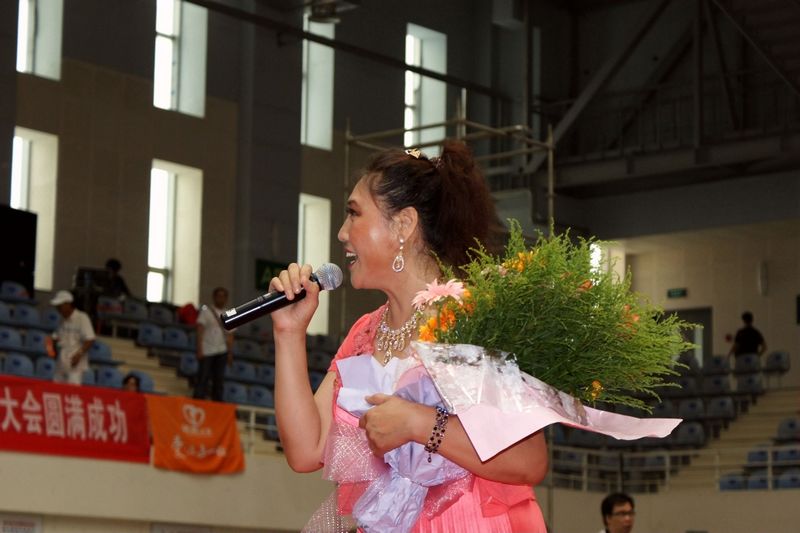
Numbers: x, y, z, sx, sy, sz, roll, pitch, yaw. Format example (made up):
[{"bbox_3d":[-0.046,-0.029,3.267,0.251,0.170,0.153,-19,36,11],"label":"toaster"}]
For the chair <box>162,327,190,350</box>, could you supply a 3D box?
[{"bbox_3d":[-2.899,0.948,30.792,0.380,0.340,0.420,-6,-11,38],"label":"chair"}]

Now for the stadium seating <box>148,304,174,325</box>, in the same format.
[{"bbox_3d":[-3.186,0.685,31.511,0.400,0.340,0.440,-6,-11,38],"label":"stadium seating"}]

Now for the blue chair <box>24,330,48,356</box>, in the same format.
[{"bbox_3d":[-4.491,0.973,29.100,0.420,0.360,0.430,-7,-13,41],"label":"blue chair"}]

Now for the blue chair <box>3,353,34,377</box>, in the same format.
[{"bbox_3d":[-4.236,1.139,26.208,0.400,0.340,0.440,-6,-11,38],"label":"blue chair"}]

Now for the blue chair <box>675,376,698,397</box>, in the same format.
[{"bbox_3d":[4.423,1.878,36.200,0.430,0.360,0.420,-5,-11,30],"label":"blue chair"}]

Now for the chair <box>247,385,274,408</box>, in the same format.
[{"bbox_3d":[-1.712,1.679,29.764,0.380,0.340,0.420,-6,-11,38],"label":"chair"}]

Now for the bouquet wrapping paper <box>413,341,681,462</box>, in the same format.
[{"bbox_3d":[0.246,0.229,3.920,0.430,0.210,0.250,1,-9,0],"label":"bouquet wrapping paper"}]

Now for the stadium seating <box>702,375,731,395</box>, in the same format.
[{"bbox_3d":[4.871,1.839,35.900,0.430,0.360,0.420,-5,-11,32],"label":"stadium seating"}]

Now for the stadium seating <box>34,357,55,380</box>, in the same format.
[{"bbox_3d":[-3.990,1.206,26.969,0.380,0.340,0.420,-6,-11,38],"label":"stadium seating"}]

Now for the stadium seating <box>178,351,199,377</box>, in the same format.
[{"bbox_3d":[-2.744,1.302,31.000,0.420,0.360,0.430,-7,-13,41],"label":"stadium seating"}]

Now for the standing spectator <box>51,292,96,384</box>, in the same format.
[{"bbox_3d":[-3.703,1.112,26.149,0.380,1.700,0.480,8,-12,-40],"label":"standing spectator"}]

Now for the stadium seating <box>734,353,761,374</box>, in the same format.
[{"bbox_3d":[5.287,1.470,35.661,0.420,0.340,0.380,-4,-10,30],"label":"stadium seating"}]

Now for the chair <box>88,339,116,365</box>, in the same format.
[{"bbox_3d":[-3.775,1.105,29.800,0.420,0.360,0.430,-7,-13,41],"label":"chair"}]

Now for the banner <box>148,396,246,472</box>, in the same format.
[{"bbox_3d":[-2.361,1.945,27.000,0.100,0.860,1.340,-8,-13,43],"label":"banner"}]

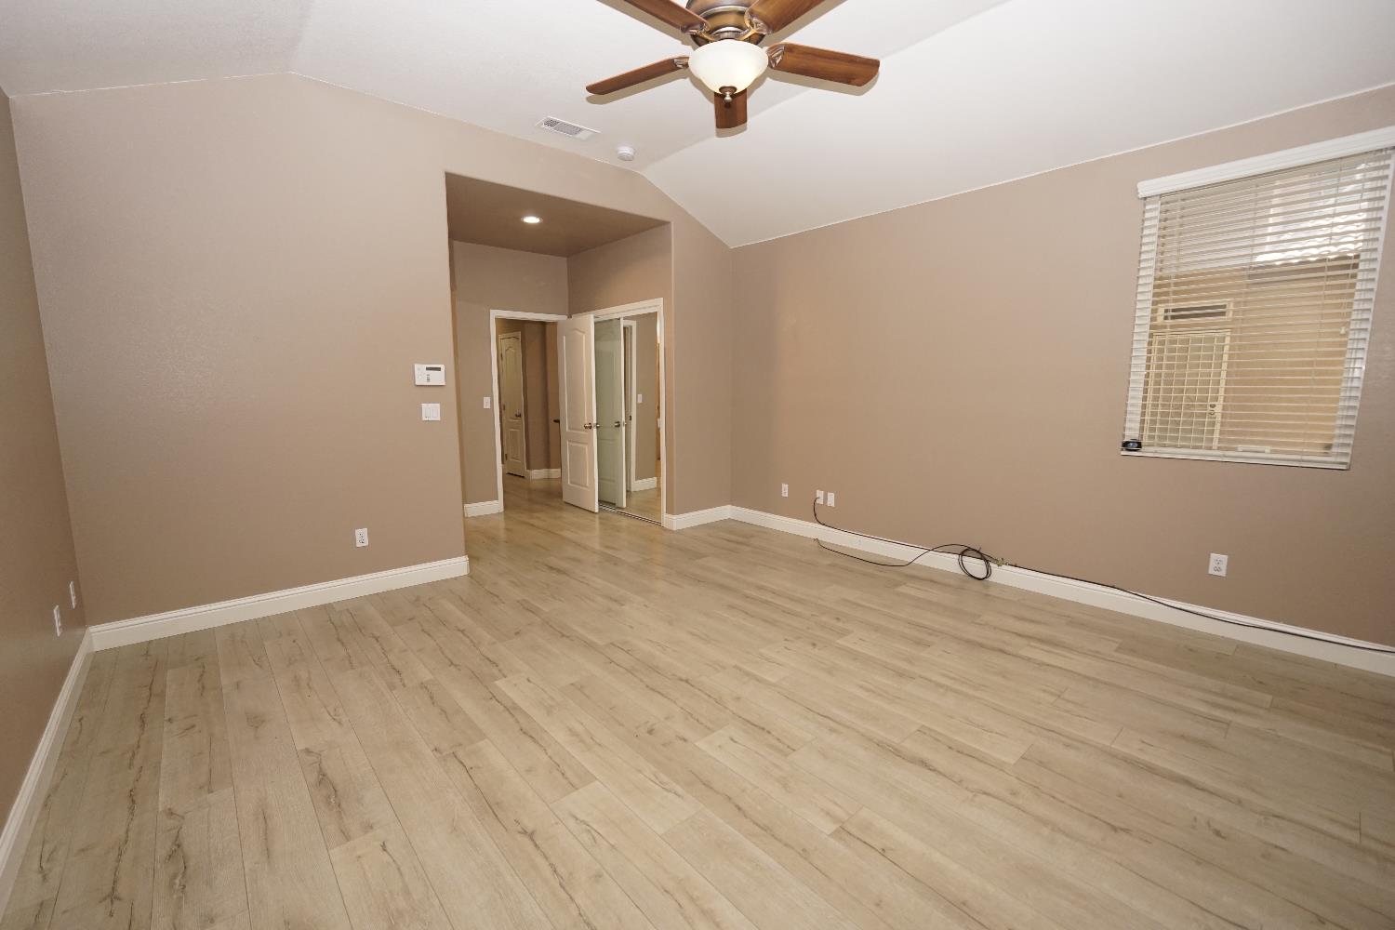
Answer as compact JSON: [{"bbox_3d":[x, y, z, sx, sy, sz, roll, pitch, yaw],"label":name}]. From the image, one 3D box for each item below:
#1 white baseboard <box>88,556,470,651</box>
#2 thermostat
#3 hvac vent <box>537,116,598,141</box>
[{"bbox_3d":[-2.355,0.800,3.547,1.886,0.137,0.018,-7,10,-41],"label":"white baseboard"},{"bbox_3d":[-1.776,-0.598,3.862,0.187,0.133,0.030,-7,10,-41],"label":"thermostat"},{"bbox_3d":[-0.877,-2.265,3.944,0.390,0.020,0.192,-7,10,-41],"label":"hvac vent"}]

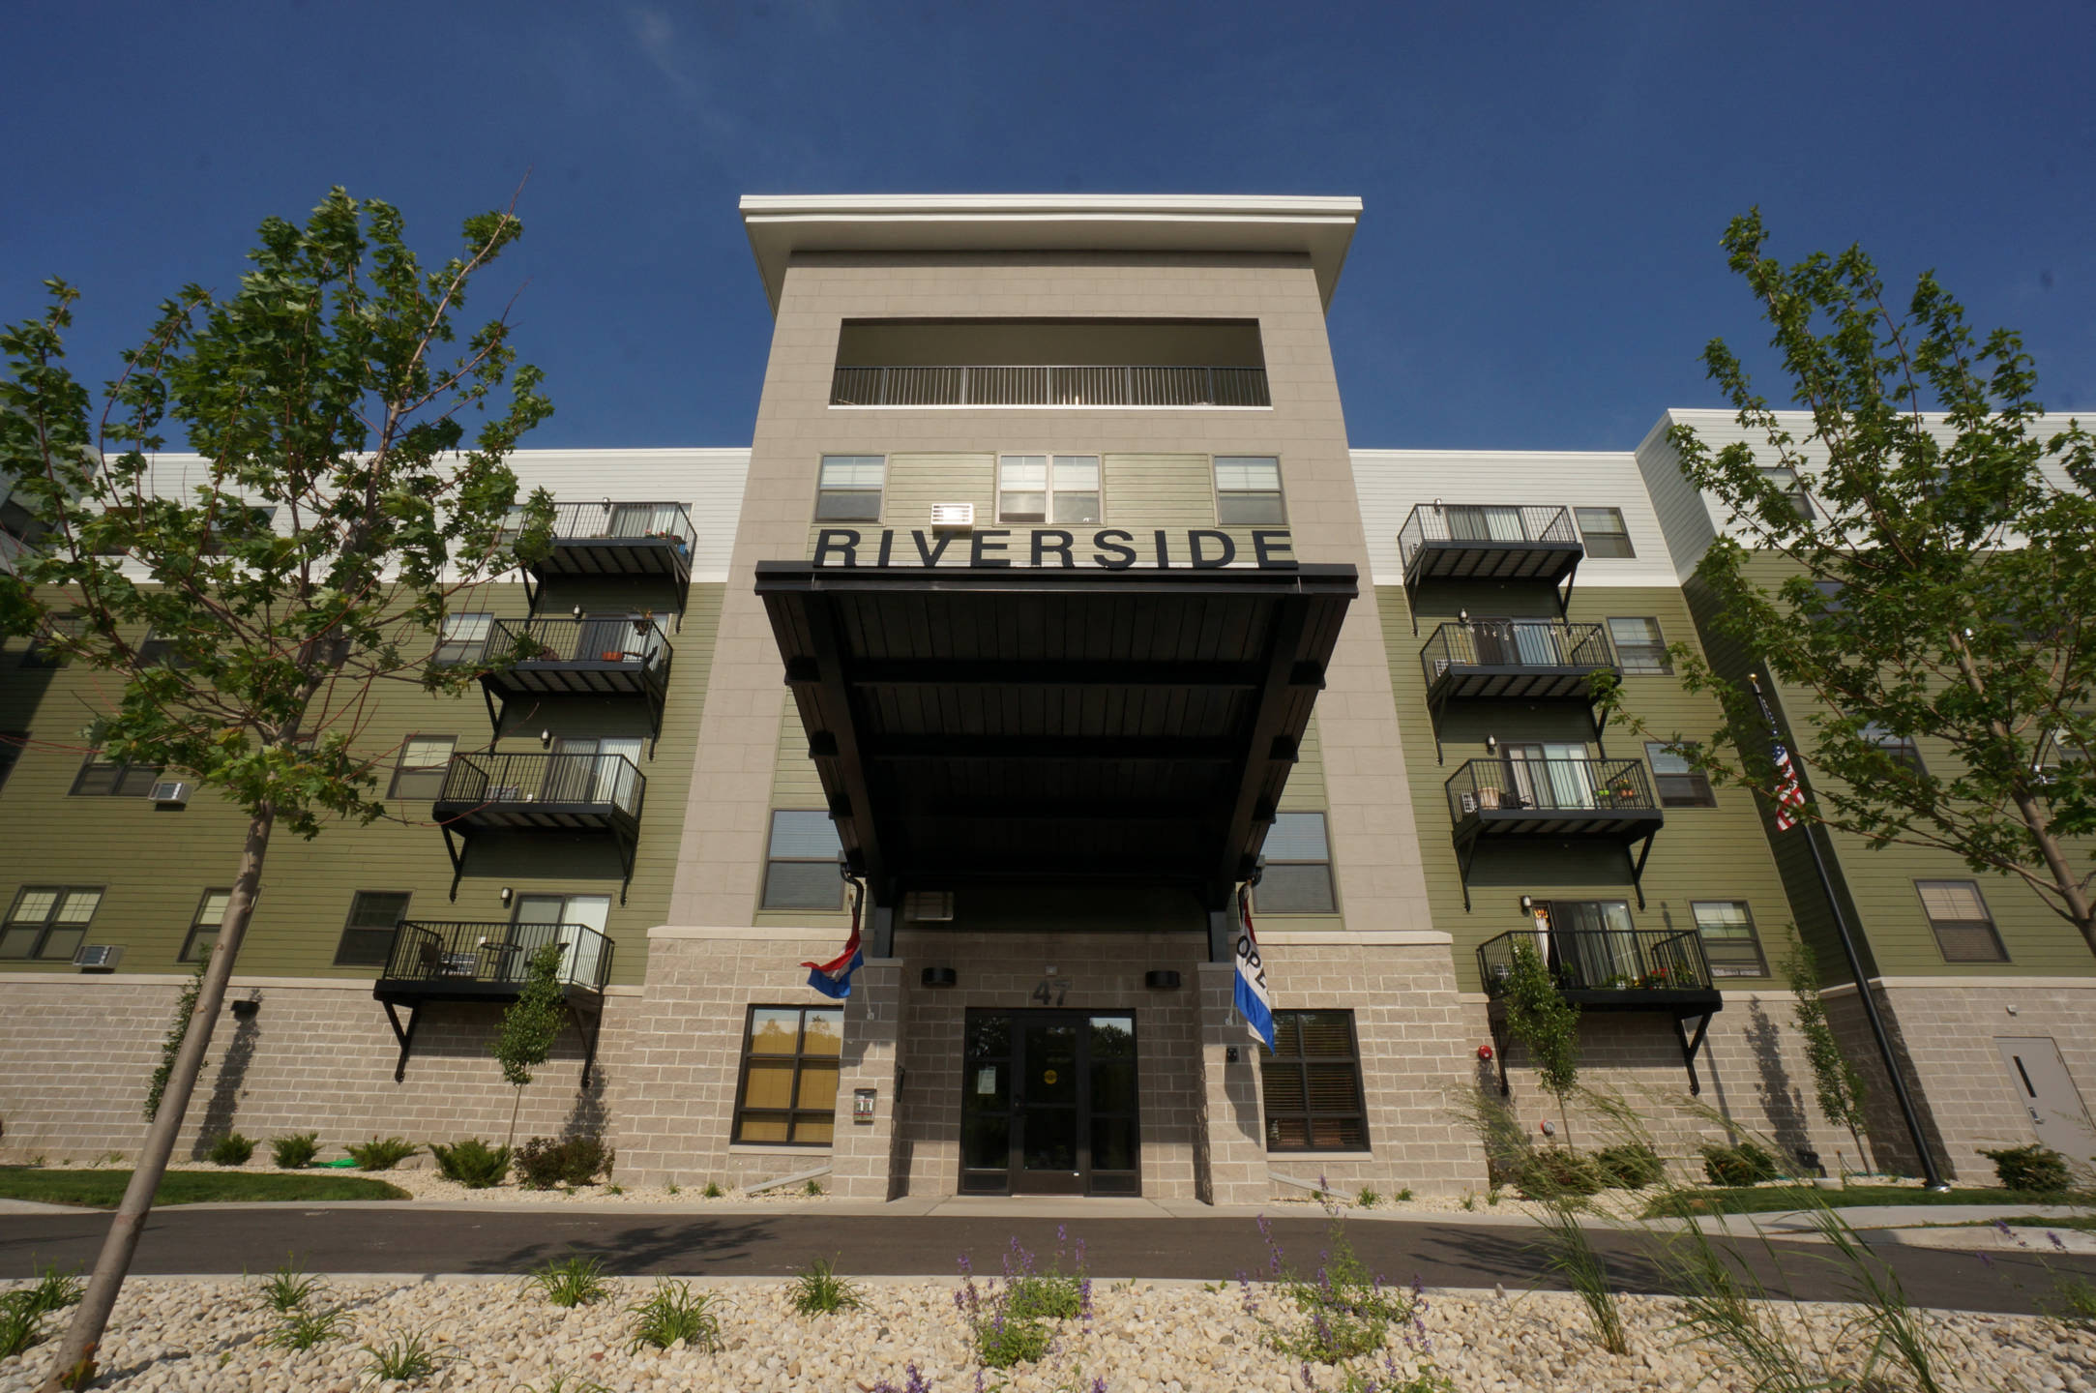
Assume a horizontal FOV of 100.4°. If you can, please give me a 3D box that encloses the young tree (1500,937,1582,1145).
[{"bbox_3d":[8.424,5.981,14.670,1.120,3.700,1.100,0,-25,1],"label":"young tree"}]

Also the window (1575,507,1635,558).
[{"bbox_3d":[13.305,-3.907,20.860,1.170,1.490,0.140,0,-25,1],"label":"window"}]

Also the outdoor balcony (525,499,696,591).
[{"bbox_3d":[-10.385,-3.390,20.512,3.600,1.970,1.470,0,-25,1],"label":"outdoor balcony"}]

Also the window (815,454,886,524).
[{"bbox_3d":[-3.509,-3.704,15.637,1.200,1.520,0.120,0,-25,0],"label":"window"}]

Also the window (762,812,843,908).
[{"bbox_3d":[-3.456,2.372,12.651,1.220,1.480,0.140,0,-25,1],"label":"window"}]

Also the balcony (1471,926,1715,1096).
[{"bbox_3d":[10.232,5.830,16.071,3.600,2.680,1.450,0,-25,1],"label":"balcony"}]

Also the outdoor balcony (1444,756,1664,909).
[{"bbox_3d":[10.220,2.809,17.513,3.570,2.708,1.424,0,-25,0],"label":"outdoor balcony"}]

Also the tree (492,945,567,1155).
[{"bbox_3d":[-8.464,5.771,14.141,1.150,3.480,1.140,0,-25,1],"label":"tree"}]

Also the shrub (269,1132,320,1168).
[{"bbox_3d":[-13.285,7.995,15.394,0.910,0.610,0.880,0,-25,1],"label":"shrub"}]

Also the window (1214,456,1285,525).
[{"bbox_3d":[3.563,-3.615,15.351,1.180,1.500,0.140,0,-25,1],"label":"window"}]

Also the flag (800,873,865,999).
[{"bbox_3d":[-2.395,2.833,9.631,0.640,0.970,0.850,0,-25,0],"label":"flag"}]

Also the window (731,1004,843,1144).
[{"bbox_3d":[-3.323,4.989,11.546,1.480,1.700,0.120,0,-25,0],"label":"window"}]

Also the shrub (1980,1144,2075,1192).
[{"bbox_3d":[13.766,6.624,12.298,0.950,0.537,0.950,0,-25,0],"label":"shrub"}]

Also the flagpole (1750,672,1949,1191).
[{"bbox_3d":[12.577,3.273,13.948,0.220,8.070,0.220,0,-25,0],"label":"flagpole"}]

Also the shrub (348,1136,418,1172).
[{"bbox_3d":[-11.313,7.779,14.835,1.200,0.520,1.000,0,-25,1],"label":"shrub"}]

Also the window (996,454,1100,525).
[{"bbox_3d":[0.007,-3.684,15.536,1.860,1.540,0.100,0,-25,1],"label":"window"}]

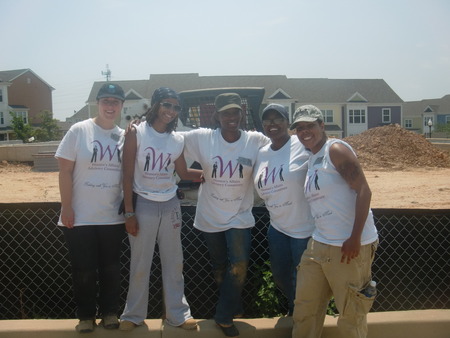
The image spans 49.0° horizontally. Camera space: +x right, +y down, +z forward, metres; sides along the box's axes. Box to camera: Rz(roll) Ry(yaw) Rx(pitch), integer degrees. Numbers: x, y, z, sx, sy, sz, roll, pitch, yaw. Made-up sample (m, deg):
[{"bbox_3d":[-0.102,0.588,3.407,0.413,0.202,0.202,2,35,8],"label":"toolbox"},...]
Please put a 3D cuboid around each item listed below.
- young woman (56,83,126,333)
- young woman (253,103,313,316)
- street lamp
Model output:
[{"bbox_3d":[-0.905,0.271,3.402,0.530,1.711,0.360,-1,3,-12],"label":"young woman"},{"bbox_3d":[0.441,0.318,3.605,0.520,1.583,0.380,1,4,22],"label":"young woman"},{"bbox_3d":[21.556,-3.224,51.900,0.450,4.035,0.450,0,3,0],"label":"street lamp"}]

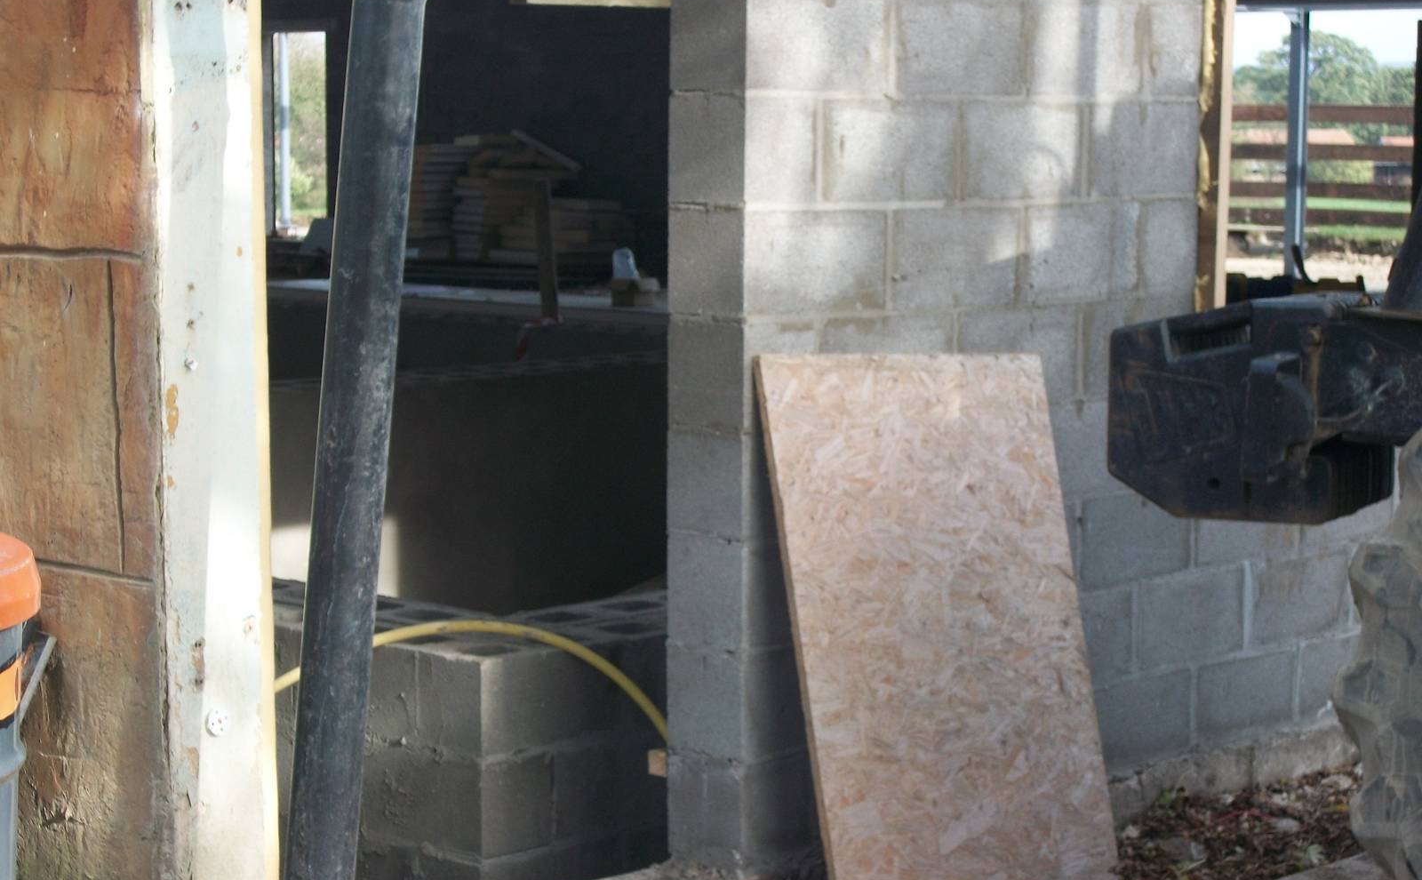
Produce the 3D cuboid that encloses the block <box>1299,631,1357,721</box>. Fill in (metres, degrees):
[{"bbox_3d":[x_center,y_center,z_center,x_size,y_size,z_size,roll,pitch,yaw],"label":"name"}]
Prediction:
[{"bbox_3d":[1.542,0.601,8.164,0.215,0.215,0.440,6,8,44],"label":"block"}]

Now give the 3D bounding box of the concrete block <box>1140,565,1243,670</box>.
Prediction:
[{"bbox_3d":[1.071,0.419,7.624,0.215,0.215,0.440,6,9,43],"label":"concrete block"}]

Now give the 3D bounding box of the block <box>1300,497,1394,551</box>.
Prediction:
[{"bbox_3d":[1.537,0.145,8.085,0.215,0.215,0.440,6,9,43],"label":"block"}]

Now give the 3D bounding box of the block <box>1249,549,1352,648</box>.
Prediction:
[{"bbox_3d":[1.387,0.391,7.979,0.215,0.215,0.440,6,8,44],"label":"block"}]

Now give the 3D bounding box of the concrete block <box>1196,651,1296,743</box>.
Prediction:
[{"bbox_3d":[1.225,0.632,7.802,0.215,0.215,0.440,6,8,43],"label":"concrete block"}]

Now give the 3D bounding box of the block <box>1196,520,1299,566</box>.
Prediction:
[{"bbox_3d":[1.232,0.184,7.795,0.215,0.215,0.440,6,8,44],"label":"block"}]

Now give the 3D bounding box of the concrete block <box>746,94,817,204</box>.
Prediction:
[{"bbox_3d":[0.067,-0.590,6.449,0.215,0.215,0.215,6,9,43],"label":"concrete block"}]

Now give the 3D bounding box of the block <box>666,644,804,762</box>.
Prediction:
[{"bbox_3d":[0.140,0.519,6.688,0.215,0.215,0.440,6,8,44],"label":"block"}]

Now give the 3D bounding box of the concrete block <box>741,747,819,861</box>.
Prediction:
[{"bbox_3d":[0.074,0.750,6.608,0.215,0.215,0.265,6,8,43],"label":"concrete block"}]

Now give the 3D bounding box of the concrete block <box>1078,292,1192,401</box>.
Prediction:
[{"bbox_3d":[0.919,-0.235,7.389,0.215,0.215,0.440,6,9,43],"label":"concrete block"}]

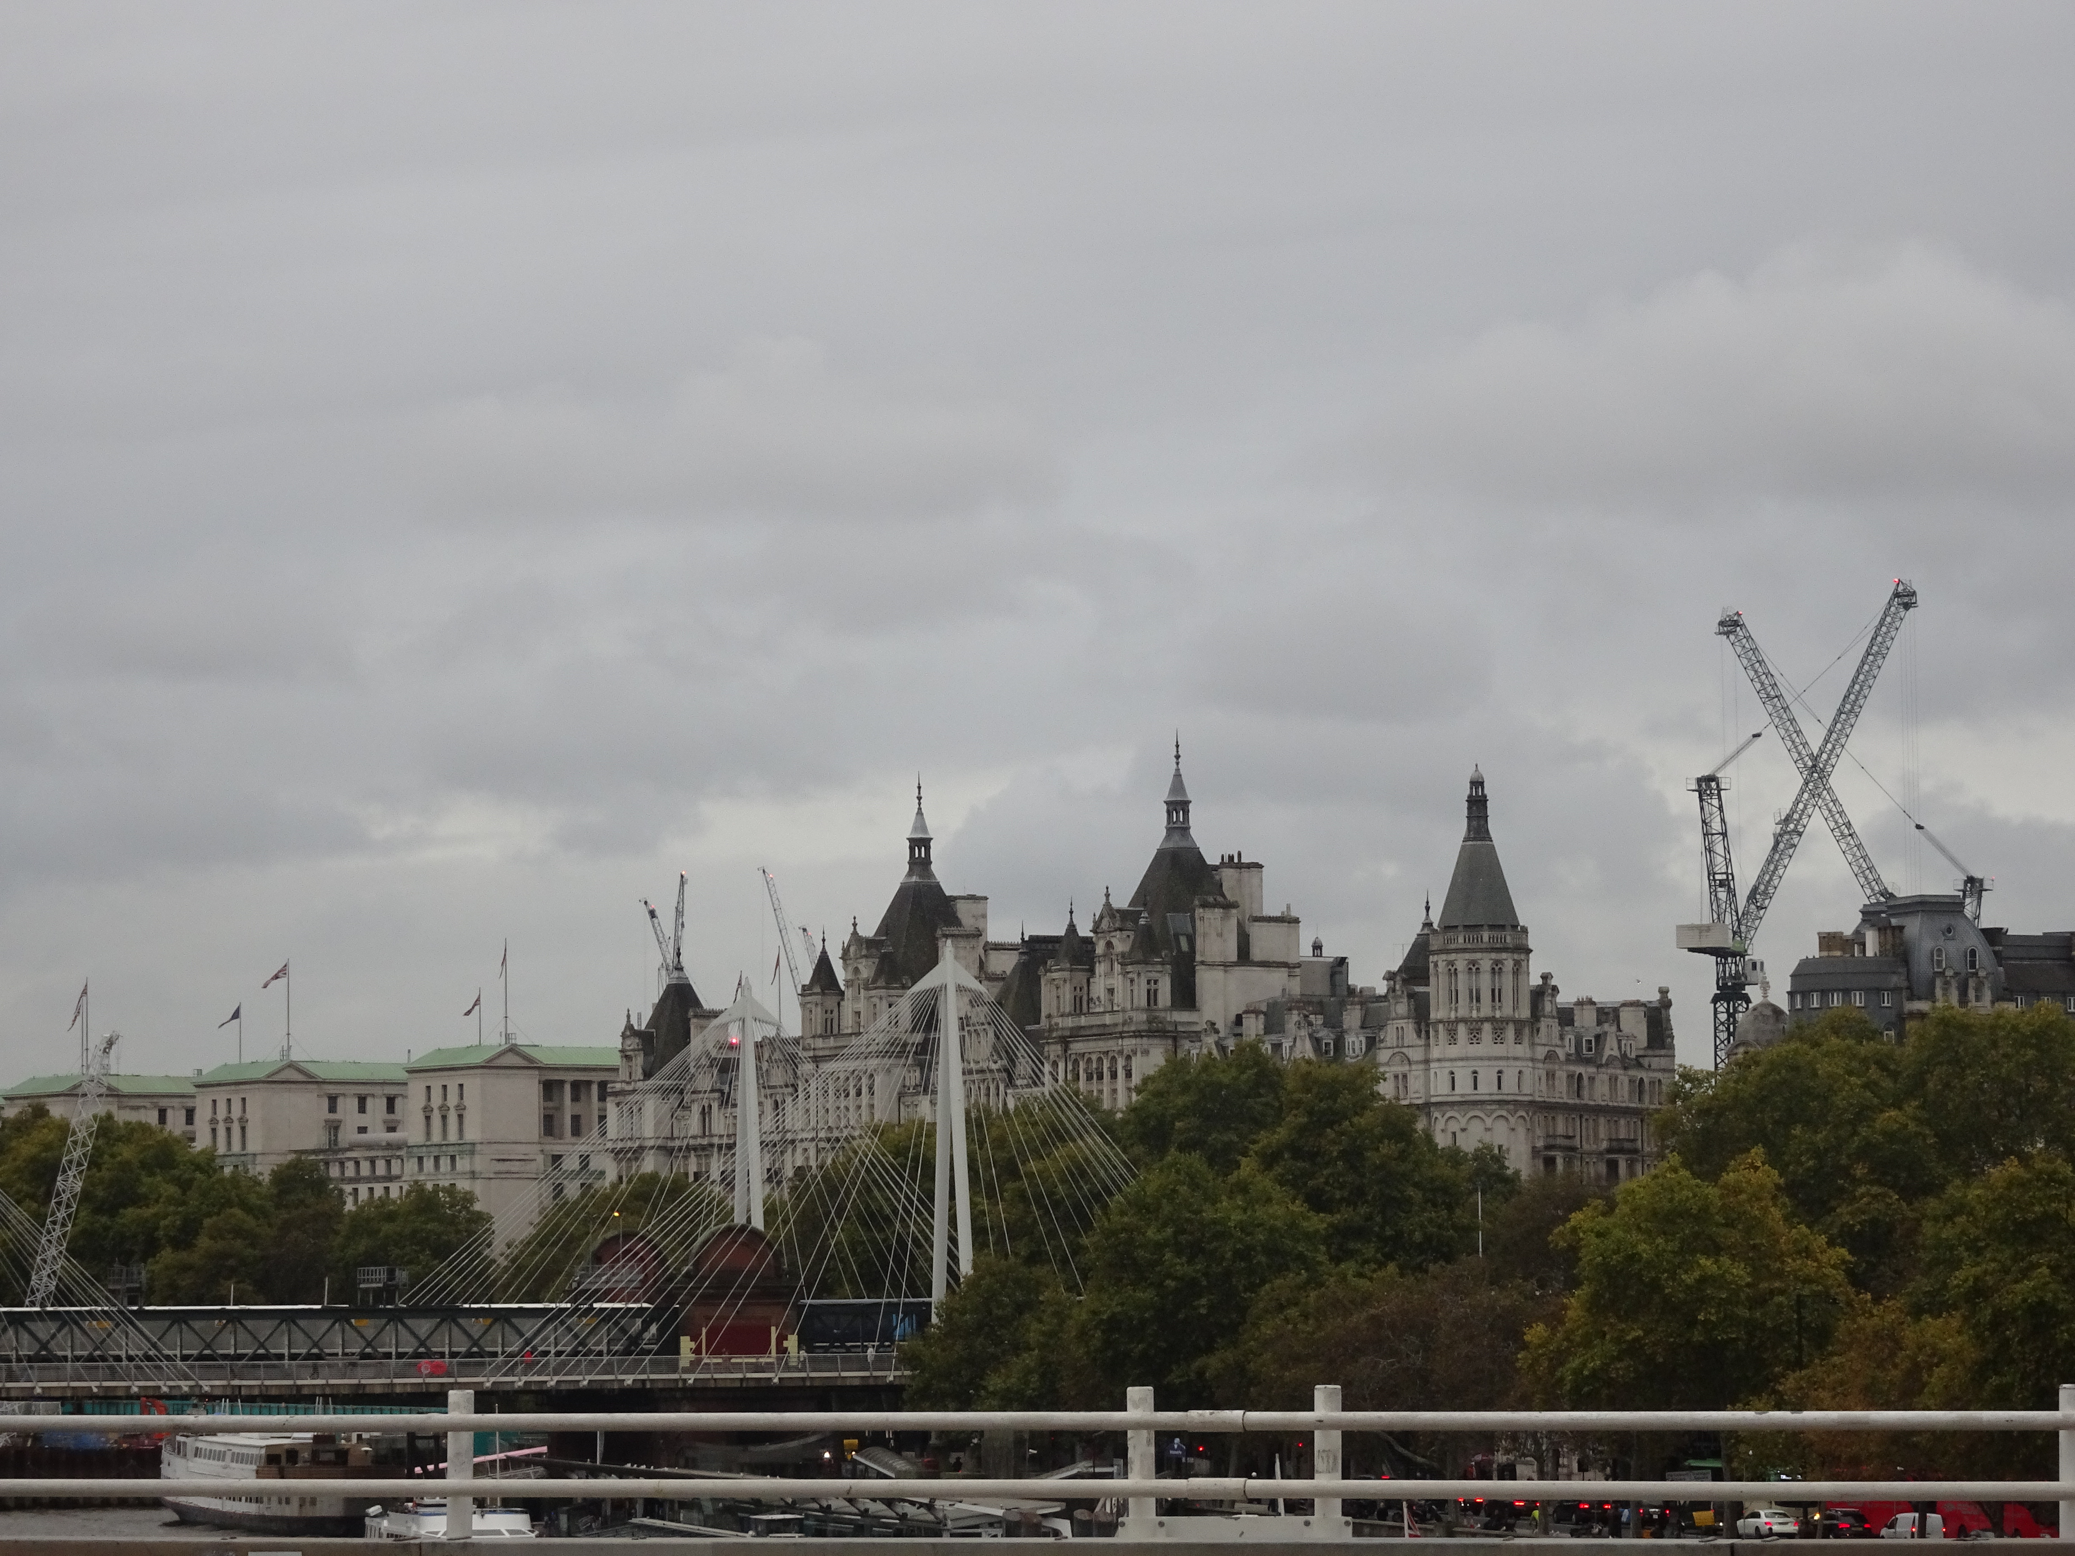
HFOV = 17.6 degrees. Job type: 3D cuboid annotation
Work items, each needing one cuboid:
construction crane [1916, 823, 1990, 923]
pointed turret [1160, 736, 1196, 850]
[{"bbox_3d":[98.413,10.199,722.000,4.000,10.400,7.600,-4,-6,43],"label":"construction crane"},{"bbox_3d":[11.905,1.234,568.000,2.750,9.800,2.750,2,-5,-27],"label":"pointed turret"}]

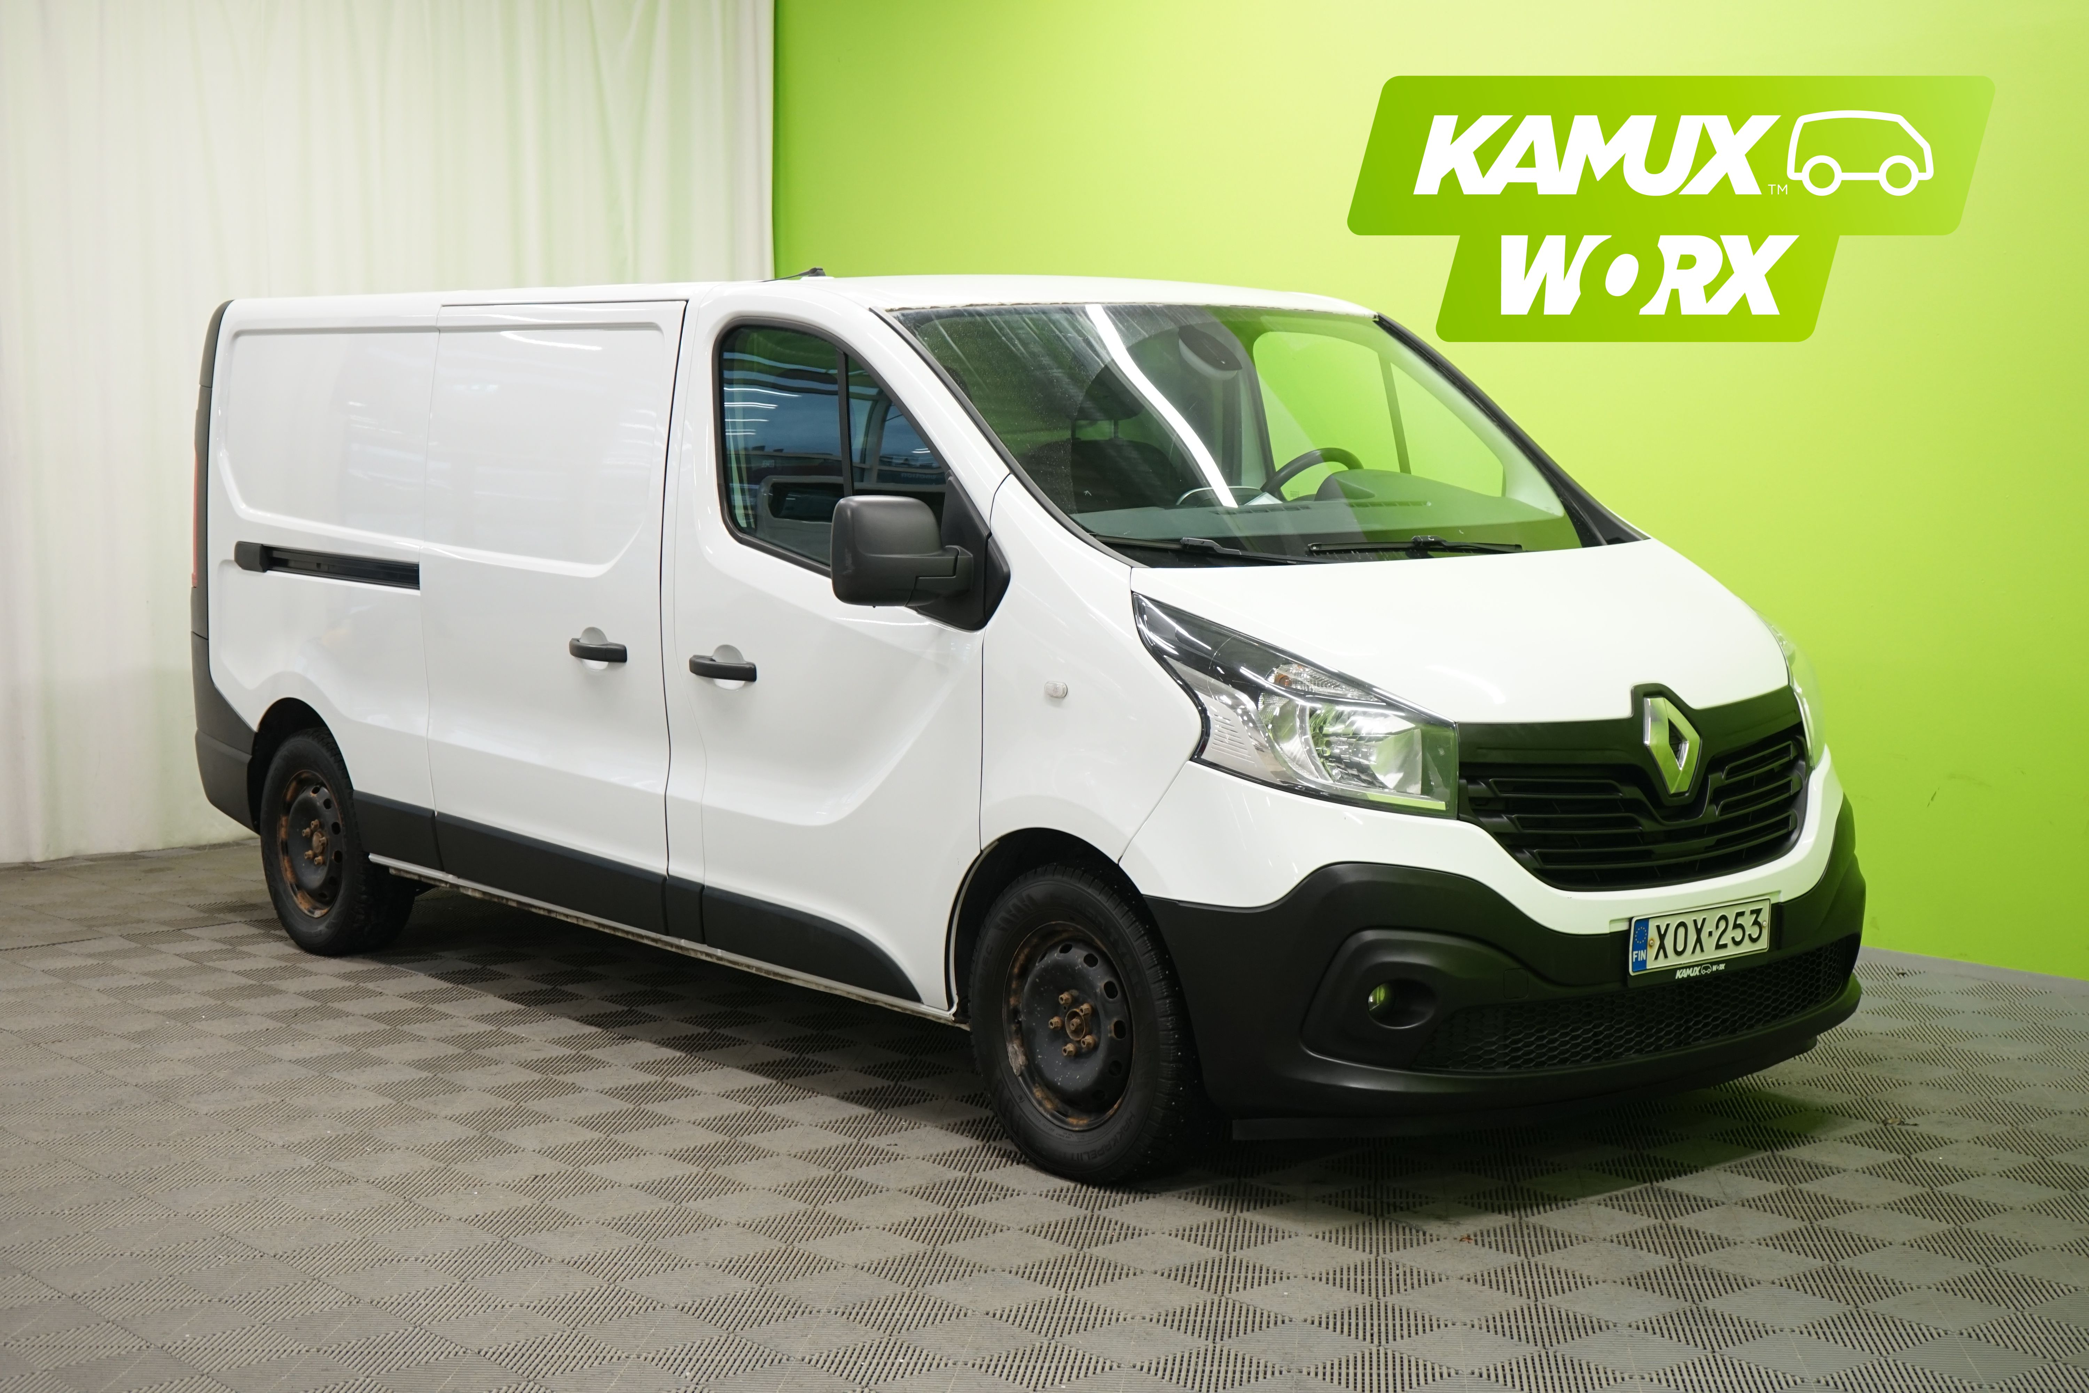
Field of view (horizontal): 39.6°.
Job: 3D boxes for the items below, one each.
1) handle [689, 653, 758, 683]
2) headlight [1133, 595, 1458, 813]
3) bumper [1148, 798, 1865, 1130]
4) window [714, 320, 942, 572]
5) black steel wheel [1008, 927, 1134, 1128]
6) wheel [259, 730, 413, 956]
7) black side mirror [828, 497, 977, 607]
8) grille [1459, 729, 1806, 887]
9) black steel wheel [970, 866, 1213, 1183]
[{"bbox_3d":[-0.744,-0.064,6.721,0.050,0.050,0.250,-4,7,-39],"label":"handle"},{"bbox_3d":[0.475,0.019,5.652,0.420,0.420,0.600,-4,7,-39],"label":"headlight"},{"bbox_3d":[1.129,0.531,6.073,1.920,0.580,0.650,-4,7,-39],"label":"bumper"},{"bbox_3d":[-0.495,-0.536,6.523,0.060,0.600,0.850,5,1,-42],"label":"window"},{"bbox_3d":[0.109,0.679,6.040,0.170,0.442,0.442,-4,7,-37],"label":"black steel wheel"},{"bbox_3d":[-2.120,0.431,8.724,0.220,0.675,0.675,-4,7,-39],"label":"wheel"},{"bbox_3d":[-0.296,-0.305,6.083,0.220,0.245,0.240,-4,7,-39],"label":"black side mirror"},{"bbox_3d":[1.262,0.232,5.883,1.110,0.285,0.170,-4,7,-39],"label":"grille"},{"bbox_3d":[0.115,0.673,6.044,0.220,0.675,0.675,-4,7,-37],"label":"black steel wheel"}]

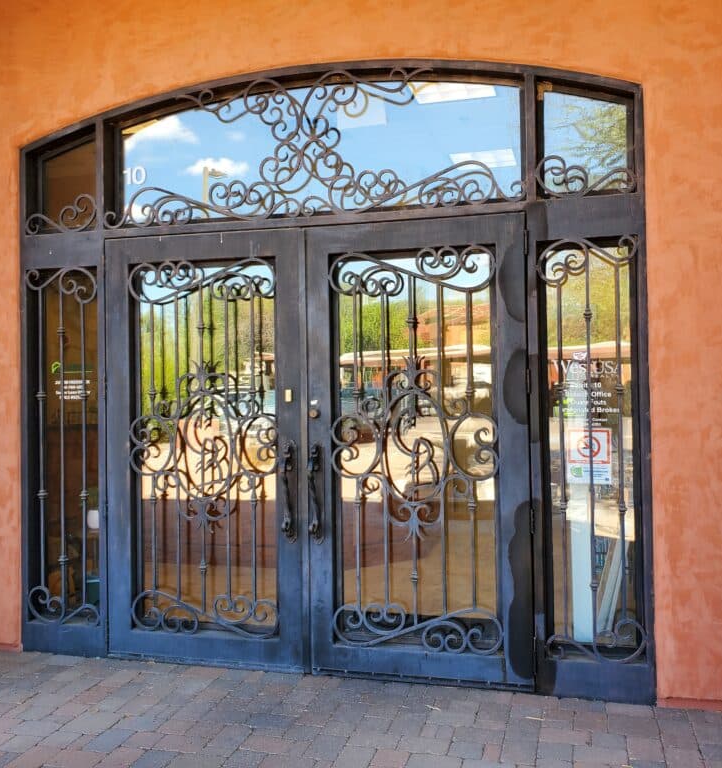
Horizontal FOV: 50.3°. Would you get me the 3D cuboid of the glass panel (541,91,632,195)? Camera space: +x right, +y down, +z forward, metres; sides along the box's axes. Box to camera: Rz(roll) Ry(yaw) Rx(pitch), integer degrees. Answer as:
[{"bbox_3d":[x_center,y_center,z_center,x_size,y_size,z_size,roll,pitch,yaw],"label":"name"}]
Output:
[{"bbox_3d":[1.152,-1.234,3.940,0.450,0.497,0.060,-1,-1,14],"label":"glass panel"}]

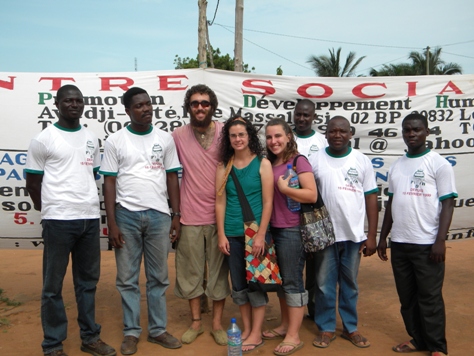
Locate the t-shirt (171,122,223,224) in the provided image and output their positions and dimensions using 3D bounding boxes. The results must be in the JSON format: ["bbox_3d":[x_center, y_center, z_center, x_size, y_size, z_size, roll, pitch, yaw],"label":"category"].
[{"bbox_3d":[-0.278,-0.040,4.050,0.430,0.720,0.260,0,4,-3],"label":"t-shirt"}]

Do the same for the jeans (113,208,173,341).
[{"bbox_3d":[-0.644,0.620,3.850,0.370,0.930,0.280,-1,2,-13],"label":"jeans"}]

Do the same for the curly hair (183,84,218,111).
[{"bbox_3d":[-0.255,-0.572,4.040,0.240,0.210,0.240,0,4,-3],"label":"curly hair"}]

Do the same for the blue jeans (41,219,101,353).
[{"bbox_3d":[-1.109,0.672,3.740,0.370,0.940,0.290,-1,3,-29],"label":"blue jeans"}]

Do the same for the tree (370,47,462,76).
[{"bbox_3d":[12.800,-5.400,40.000,7.000,8.000,6.500,0,4,0],"label":"tree"}]

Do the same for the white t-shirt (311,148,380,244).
[{"bbox_3d":[0.740,0.117,3.980,0.510,0.670,0.300,0,4,3],"label":"white t-shirt"}]

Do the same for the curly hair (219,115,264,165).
[{"bbox_3d":[0.032,-0.270,3.940,0.320,0.350,0.260,0,2,5],"label":"curly hair"}]

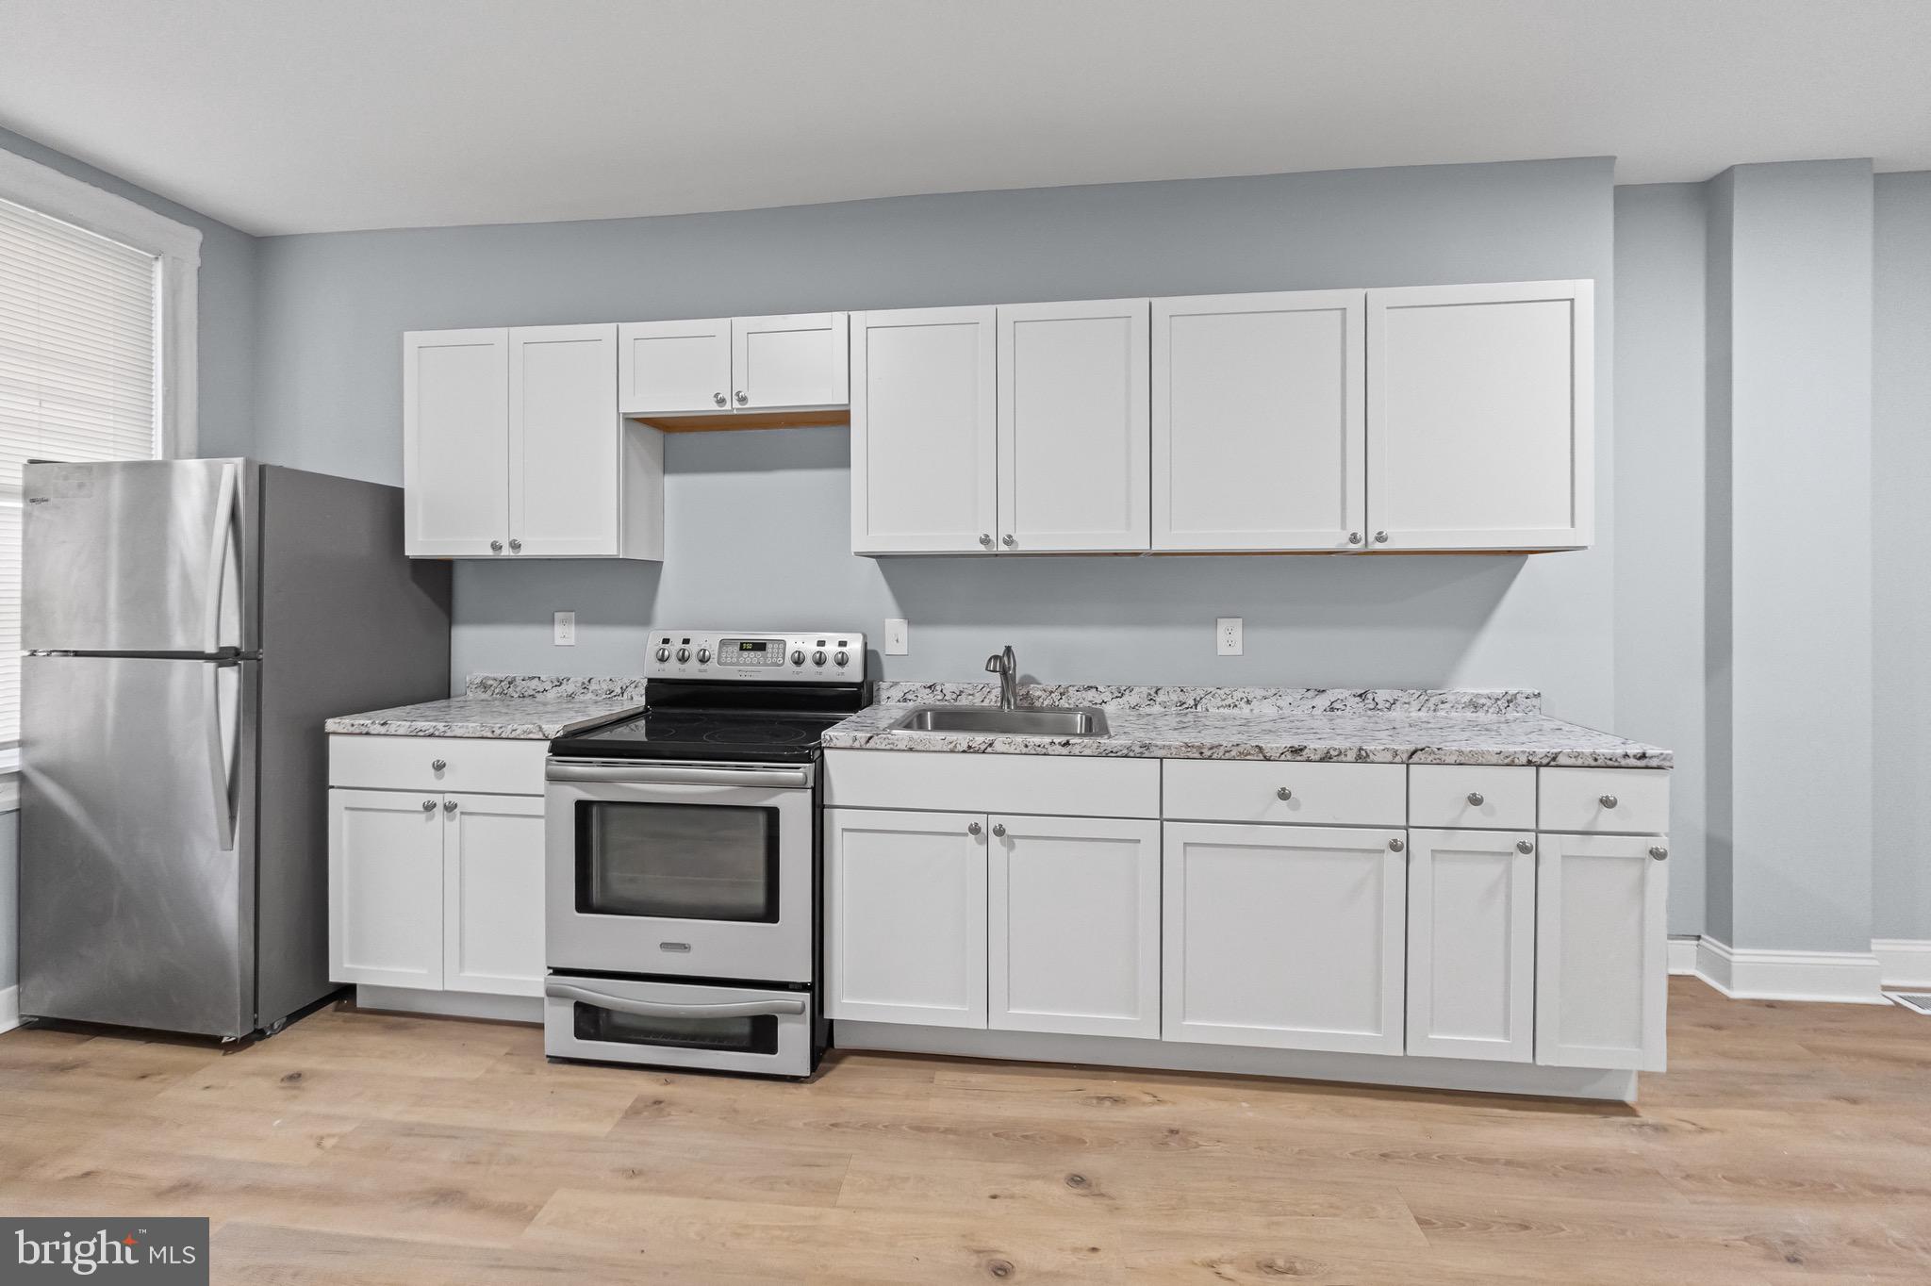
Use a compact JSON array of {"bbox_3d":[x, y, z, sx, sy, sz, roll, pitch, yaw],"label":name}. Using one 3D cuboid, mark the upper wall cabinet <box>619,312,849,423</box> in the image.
[{"bbox_3d":[-0.718,-0.882,2.871,0.768,0.294,0.325,0,1,8],"label":"upper wall cabinet"}]

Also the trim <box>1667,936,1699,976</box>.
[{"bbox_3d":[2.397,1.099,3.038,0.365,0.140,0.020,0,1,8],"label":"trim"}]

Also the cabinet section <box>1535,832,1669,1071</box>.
[{"bbox_3d":[1.595,0.755,2.374,0.298,0.574,0.550,0,1,8],"label":"cabinet section"}]

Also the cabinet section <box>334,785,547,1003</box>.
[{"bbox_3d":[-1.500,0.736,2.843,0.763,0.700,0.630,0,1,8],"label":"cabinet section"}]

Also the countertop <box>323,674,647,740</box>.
[{"bbox_3d":[-1.495,0.203,2.835,0.771,0.148,0.631,0,1,8],"label":"countertop"}]

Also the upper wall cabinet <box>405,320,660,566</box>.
[{"bbox_3d":[-1.475,-0.660,2.975,0.755,0.747,0.325,0,1,8],"label":"upper wall cabinet"}]

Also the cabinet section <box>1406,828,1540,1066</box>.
[{"bbox_3d":[1.298,0.753,2.414,0.301,0.574,0.550,0,1,8],"label":"cabinet section"}]

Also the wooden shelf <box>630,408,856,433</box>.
[{"bbox_3d":[-0.719,-0.744,2.883,0.770,0.025,0.305,0,1,8],"label":"wooden shelf"}]

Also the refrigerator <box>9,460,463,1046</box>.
[{"bbox_3d":[-2.359,0.307,2.841,0.771,1.666,0.823,1,1,9],"label":"refrigerator"}]

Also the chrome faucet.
[{"bbox_3d":[0.117,0.118,2.765,0.085,0.219,0.210,1,1,14],"label":"chrome faucet"}]

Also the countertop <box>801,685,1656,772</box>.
[{"bbox_3d":[0.707,0.222,2.541,2.132,0.148,0.631,0,1,8],"label":"countertop"}]

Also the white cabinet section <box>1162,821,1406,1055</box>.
[{"bbox_3d":[0.850,0.749,2.475,0.603,0.574,0.550,0,1,8],"label":"white cabinet section"}]

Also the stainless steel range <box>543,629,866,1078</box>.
[{"bbox_3d":[-0.752,0.561,2.670,0.762,1.184,0.730,0,1,8],"label":"stainless steel range"}]

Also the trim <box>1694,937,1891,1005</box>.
[{"bbox_3d":[2.748,1.091,2.895,0.470,0.163,0.200,0,1,8],"label":"trim"}]

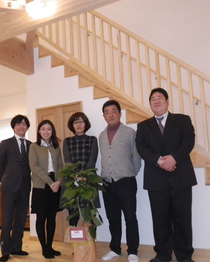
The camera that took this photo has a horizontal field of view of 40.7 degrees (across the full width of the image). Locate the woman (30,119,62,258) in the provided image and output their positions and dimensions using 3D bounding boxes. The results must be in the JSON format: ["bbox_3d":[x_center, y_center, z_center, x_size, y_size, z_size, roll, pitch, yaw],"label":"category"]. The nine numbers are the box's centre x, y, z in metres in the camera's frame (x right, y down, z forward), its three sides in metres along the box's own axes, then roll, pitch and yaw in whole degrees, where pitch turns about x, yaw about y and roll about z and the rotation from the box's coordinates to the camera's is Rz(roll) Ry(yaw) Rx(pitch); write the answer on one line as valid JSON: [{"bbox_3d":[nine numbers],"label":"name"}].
[{"bbox_3d":[-0.721,0.671,3.444,0.420,1.610,0.300,-1,-6,-27],"label":"woman"}]

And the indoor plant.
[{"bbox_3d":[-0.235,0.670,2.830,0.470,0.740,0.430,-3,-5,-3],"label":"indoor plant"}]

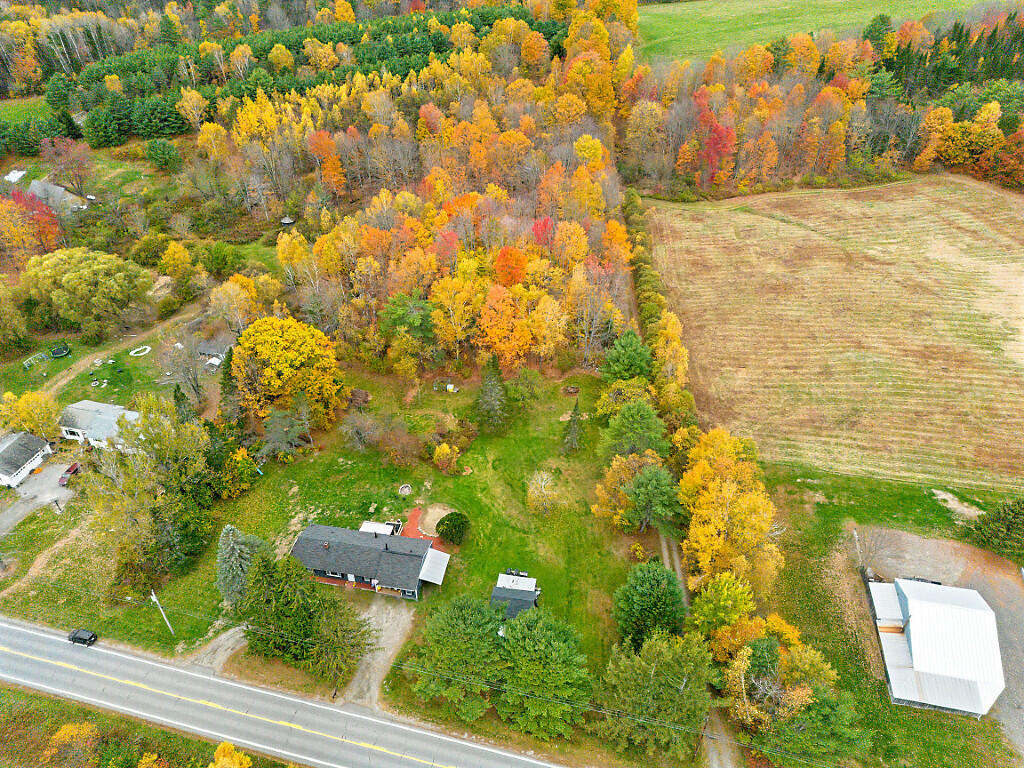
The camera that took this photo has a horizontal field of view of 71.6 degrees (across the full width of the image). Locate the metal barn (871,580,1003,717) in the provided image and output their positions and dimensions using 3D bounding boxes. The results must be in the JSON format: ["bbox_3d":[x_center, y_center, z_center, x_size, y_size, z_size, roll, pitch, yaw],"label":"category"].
[{"bbox_3d":[62.871,37.450,104.814,14.100,7.320,19.980,8,39,10],"label":"metal barn"}]

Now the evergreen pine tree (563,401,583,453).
[{"bbox_3d":[12.665,7.988,141.351,4.000,12.400,4.000,0,36,0],"label":"evergreen pine tree"}]

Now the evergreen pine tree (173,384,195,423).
[{"bbox_3d":[-69.153,3.876,149.094,4.300,9.800,4.300,0,36,0],"label":"evergreen pine tree"}]

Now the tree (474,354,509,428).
[{"bbox_3d":[-3.940,1.200,143.300,6.400,17.000,6.400,0,38,0],"label":"tree"}]

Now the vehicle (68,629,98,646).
[{"bbox_3d":[-65.136,38.616,107.884,4.200,1.680,1.800,9,39,11],"label":"vehicle"}]

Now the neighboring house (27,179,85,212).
[{"bbox_3d":[-149.500,-61.400,231.500,16.500,7.000,8.800,20,42,23],"label":"neighboring house"}]

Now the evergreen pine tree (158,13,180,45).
[{"bbox_3d":[-216.232,-221.154,447.151,10.500,17.000,10.500,0,36,0],"label":"evergreen pine tree"}]

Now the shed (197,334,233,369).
[{"bbox_3d":[-71.000,-7.824,169.864,6.900,3.900,7.000,5,37,6],"label":"shed"}]

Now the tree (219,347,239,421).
[{"bbox_3d":[-57.400,-0.450,145.200,4.800,17.000,4.800,0,38,0],"label":"tree"}]

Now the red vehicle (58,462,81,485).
[{"bbox_3d":[-85.600,17.448,137.560,1.850,1.700,4.700,4,37,5],"label":"red vehicle"}]

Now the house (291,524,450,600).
[{"bbox_3d":[-23.653,29.464,118.969,25.200,4.500,10.600,6,37,8],"label":"house"}]

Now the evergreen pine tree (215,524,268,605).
[{"bbox_3d":[-42.900,27.200,111.400,6.500,15.200,6.500,0,38,0],"label":"evergreen pine tree"}]

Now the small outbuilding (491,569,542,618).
[{"bbox_3d":[0.165,34.377,113.338,6.700,3.300,8.200,6,37,8],"label":"small outbuilding"}]

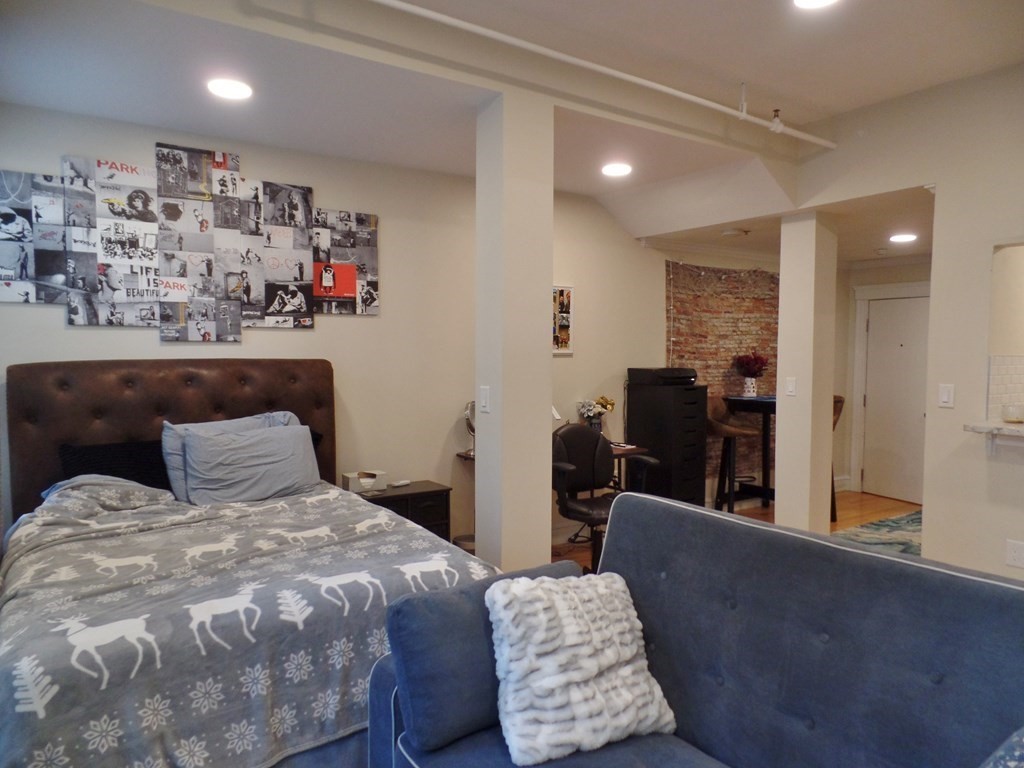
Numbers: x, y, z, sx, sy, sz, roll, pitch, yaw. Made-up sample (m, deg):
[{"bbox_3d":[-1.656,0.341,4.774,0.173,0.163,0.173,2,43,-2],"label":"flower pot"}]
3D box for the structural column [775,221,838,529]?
[{"bbox_3d":[1.926,0.076,4.466,0.250,2.310,0.240,-2,4,-35],"label":"structural column"}]

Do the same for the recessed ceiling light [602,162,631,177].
[{"bbox_3d":[0.650,-1.324,4.211,0.180,0.030,0.180,-2,4,-34],"label":"recessed ceiling light"}]

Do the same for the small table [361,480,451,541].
[{"bbox_3d":[-0.685,0.940,4.071,0.590,0.610,0.340,-2,4,-35],"label":"small table"}]

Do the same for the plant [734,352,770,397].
[{"bbox_3d":[2.094,-0.090,5.950,0.290,0.405,0.300,-2,4,-35],"label":"plant"}]

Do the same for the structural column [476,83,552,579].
[{"bbox_3d":[0.006,0.004,3.157,0.278,2.530,0.240,-2,4,-34],"label":"structural column"}]

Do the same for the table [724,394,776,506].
[{"bbox_3d":[2.282,0.642,5.904,0.650,1.030,0.640,-2,4,-35],"label":"table"}]

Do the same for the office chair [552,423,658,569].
[{"bbox_3d":[0.565,0.739,4.490,0.650,0.930,0.640,-1,3,-30],"label":"office chair"}]

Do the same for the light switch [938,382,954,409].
[{"bbox_3d":[2.199,0.063,3.445,0.015,0.118,0.072,-2,4,-34],"label":"light switch"}]

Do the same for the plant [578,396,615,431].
[{"bbox_3d":[0.612,0.272,4.940,0.260,0.360,0.230,-2,4,-35],"label":"plant"}]

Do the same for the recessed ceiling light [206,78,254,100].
[{"bbox_3d":[-1.205,-1.254,2.910,0.180,0.030,0.180,-2,4,-35],"label":"recessed ceiling light"}]

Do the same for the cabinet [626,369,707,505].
[{"bbox_3d":[1.183,0.577,5.264,0.360,1.178,0.480,-2,4,-34],"label":"cabinet"}]

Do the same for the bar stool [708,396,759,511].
[{"bbox_3d":[1.749,0.624,5.453,0.480,1.070,0.450,0,3,-8],"label":"bar stool"}]

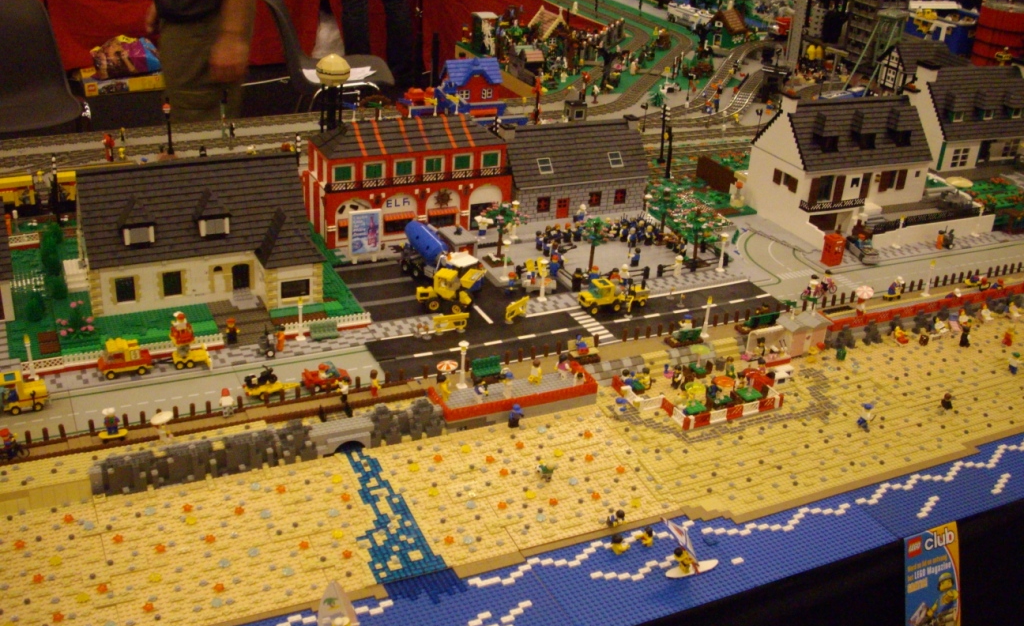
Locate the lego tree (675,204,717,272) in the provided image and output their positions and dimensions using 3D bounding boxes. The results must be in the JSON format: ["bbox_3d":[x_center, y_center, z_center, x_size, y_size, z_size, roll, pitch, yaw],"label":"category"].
[{"bbox_3d":[0.377,-0.158,2.198,0.090,0.117,0.088,3,26,-1],"label":"lego tree"}]

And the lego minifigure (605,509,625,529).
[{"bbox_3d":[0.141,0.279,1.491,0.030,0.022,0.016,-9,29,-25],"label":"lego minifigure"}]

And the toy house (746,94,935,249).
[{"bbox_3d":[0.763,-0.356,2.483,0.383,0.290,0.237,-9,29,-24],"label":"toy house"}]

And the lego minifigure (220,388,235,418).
[{"bbox_3d":[-0.416,0.131,1.598,0.024,0.042,0.015,-9,29,-24],"label":"lego minifigure"}]

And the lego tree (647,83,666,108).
[{"bbox_3d":[0.440,-0.653,3.309,0.052,0.047,0.050,-9,29,-24],"label":"lego tree"}]

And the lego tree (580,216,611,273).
[{"bbox_3d":[0.158,-0.127,2.093,0.062,0.124,0.062,3,26,-1],"label":"lego tree"}]

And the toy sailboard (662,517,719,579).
[{"bbox_3d":[0.232,0.296,1.408,0.090,0.092,0.032,-8,29,-22],"label":"toy sailboard"}]

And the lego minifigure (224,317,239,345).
[{"bbox_3d":[-0.461,0.029,1.801,0.024,0.041,0.015,-9,29,-24],"label":"lego minifigure"}]

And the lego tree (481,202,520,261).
[{"bbox_3d":[-0.015,-0.161,2.143,0.088,0.115,0.085,3,26,-1],"label":"lego tree"}]

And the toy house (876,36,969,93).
[{"bbox_3d":[1.174,-0.691,3.122,0.244,0.151,0.164,-9,29,-25],"label":"toy house"}]

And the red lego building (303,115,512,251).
[{"bbox_3d":[-0.213,-0.292,2.259,0.407,0.233,0.174,-9,29,-25],"label":"red lego building"}]

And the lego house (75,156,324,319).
[{"bbox_3d":[-0.559,-0.151,1.933,0.398,0.225,0.302,-9,29,-25],"label":"lego house"}]

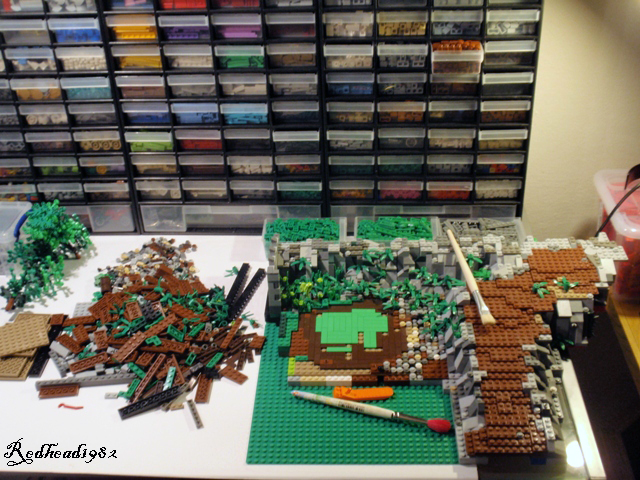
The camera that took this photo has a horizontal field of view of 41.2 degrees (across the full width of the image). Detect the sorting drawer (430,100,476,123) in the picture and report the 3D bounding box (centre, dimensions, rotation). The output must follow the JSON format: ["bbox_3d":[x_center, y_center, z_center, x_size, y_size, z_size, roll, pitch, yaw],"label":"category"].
[{"bbox_3d":[0.197,-0.222,1.298,0.070,0.037,0.138,0,32,4],"label":"sorting drawer"}]

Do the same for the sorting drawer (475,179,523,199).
[{"bbox_3d":[0.276,-0.110,1.357,0.070,0.039,0.138,0,32,4],"label":"sorting drawer"}]

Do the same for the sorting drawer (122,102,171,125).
[{"bbox_3d":[-0.253,-0.223,1.322,0.069,0.037,0.137,0,33,4],"label":"sorting drawer"}]

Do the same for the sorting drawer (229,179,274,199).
[{"bbox_3d":[-0.101,-0.113,1.387,0.070,0.039,0.138,0,32,4],"label":"sorting drawer"}]

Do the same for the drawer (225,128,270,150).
[{"bbox_3d":[-0.105,-0.188,1.345,0.069,0.037,0.134,0,33,5],"label":"drawer"}]

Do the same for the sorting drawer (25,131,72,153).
[{"bbox_3d":[-0.408,-0.184,1.358,0.068,0.038,0.135,0,33,4],"label":"sorting drawer"}]

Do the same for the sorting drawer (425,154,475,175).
[{"bbox_3d":[0.203,-0.147,1.345,0.068,0.038,0.135,0,33,4],"label":"sorting drawer"}]

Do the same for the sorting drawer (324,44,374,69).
[{"bbox_3d":[0.045,-0.294,1.256,0.069,0.037,0.134,0,33,5],"label":"sorting drawer"}]

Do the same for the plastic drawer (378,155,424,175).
[{"bbox_3d":[0.127,-0.147,1.344,0.070,0.039,0.138,0,32,4],"label":"plastic drawer"}]

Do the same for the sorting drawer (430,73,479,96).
[{"bbox_3d":[0.198,-0.259,1.273,0.068,0.038,0.135,0,33,4],"label":"sorting drawer"}]

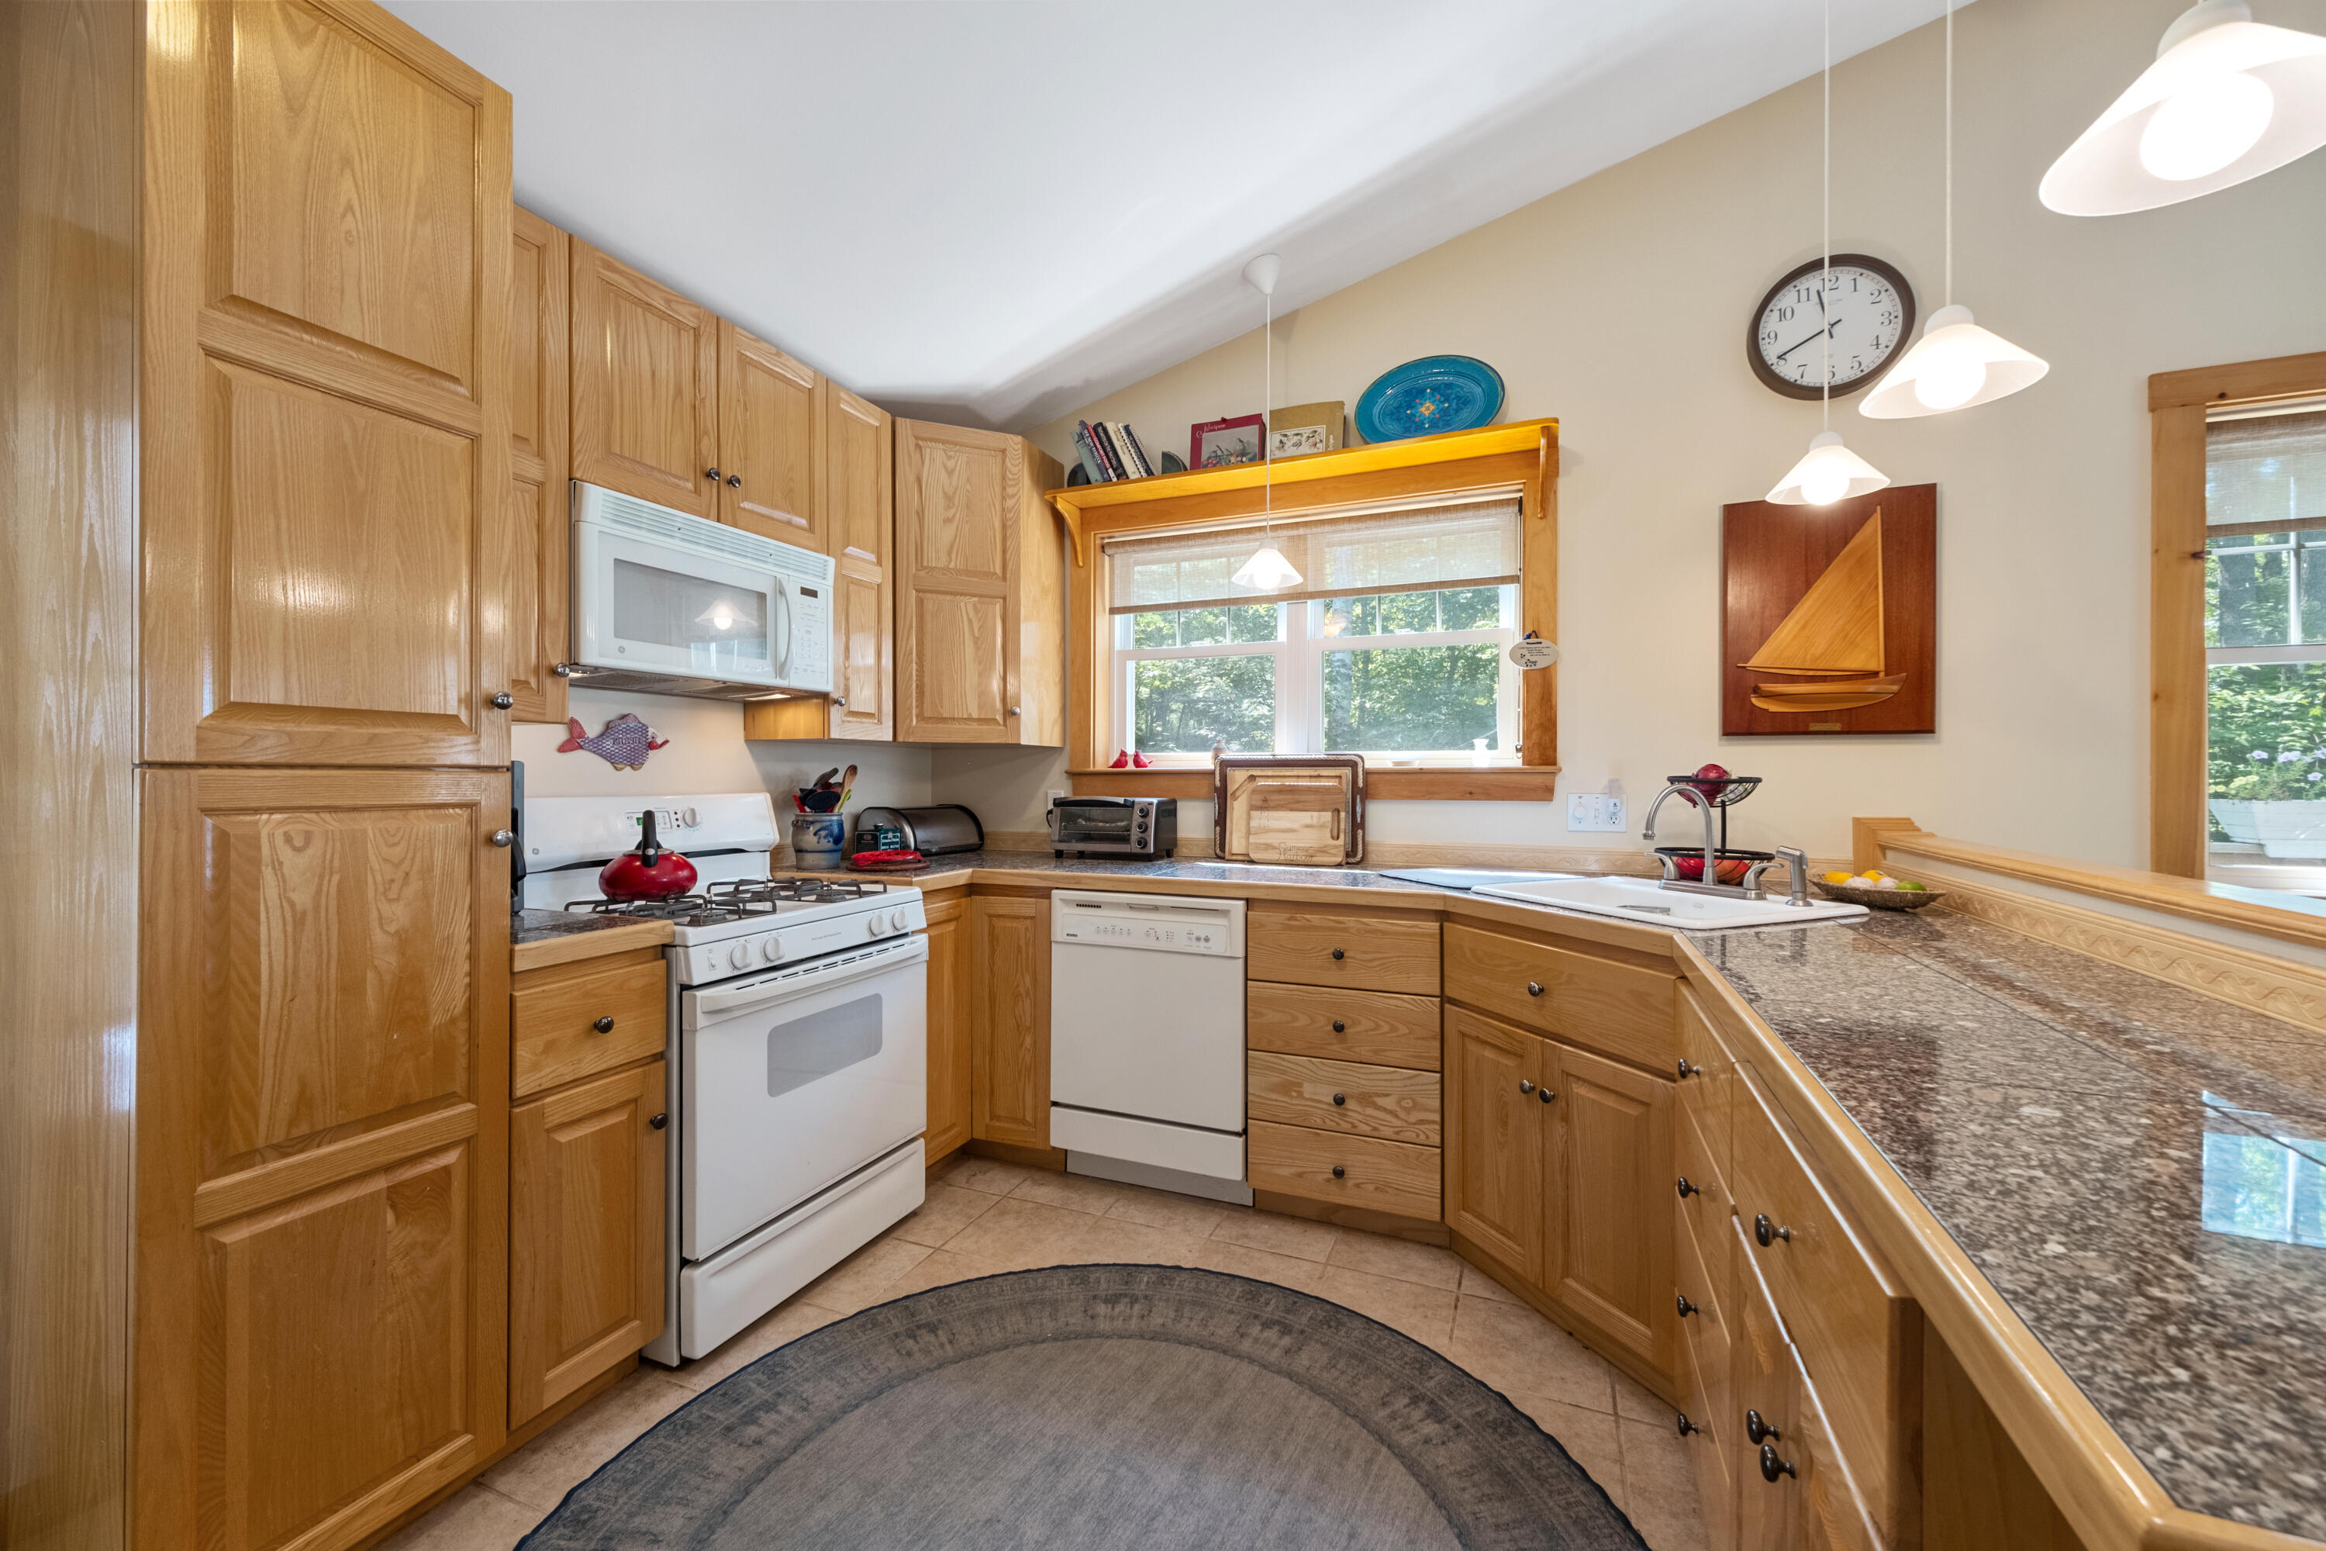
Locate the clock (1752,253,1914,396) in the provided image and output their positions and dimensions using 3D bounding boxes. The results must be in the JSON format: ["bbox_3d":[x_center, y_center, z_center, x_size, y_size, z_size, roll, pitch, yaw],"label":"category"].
[{"bbox_3d":[1.750,-1.176,2.377,0.362,0.362,0.050,0,0,24],"label":"clock"}]

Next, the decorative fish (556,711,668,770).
[{"bbox_3d":[-1.444,-0.092,2.375,0.030,0.157,0.305,0,0,24],"label":"decorative fish"}]

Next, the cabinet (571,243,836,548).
[{"bbox_3d":[-1.284,-0.905,2.376,0.333,0.530,0.758,0,0,24],"label":"cabinet"}]

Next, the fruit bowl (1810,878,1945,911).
[{"bbox_3d":[1.509,0.251,1.909,0.225,0.052,0.205,0,0,38],"label":"fruit bowl"}]

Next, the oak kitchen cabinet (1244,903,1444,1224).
[{"bbox_3d":[0.587,0.737,2.644,0.509,0.789,0.613,0,0,24],"label":"oak kitchen cabinet"}]

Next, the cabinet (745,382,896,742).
[{"bbox_3d":[-1.074,-0.637,2.851,0.333,1.058,0.284,0,0,24],"label":"cabinet"}]

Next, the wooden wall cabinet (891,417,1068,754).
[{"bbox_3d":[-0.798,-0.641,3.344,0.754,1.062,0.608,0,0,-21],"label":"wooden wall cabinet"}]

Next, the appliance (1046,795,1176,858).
[{"bbox_3d":[-0.169,0.189,3.114,0.390,0.205,0.210,0,0,21],"label":"appliance"}]

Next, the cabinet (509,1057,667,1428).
[{"bbox_3d":[-1.341,0.847,1.808,0.613,0.549,0.297,0,0,24],"label":"cabinet"}]

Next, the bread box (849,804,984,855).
[{"bbox_3d":[-0.900,0.204,3.346,0.271,0.177,0.377,0,0,24],"label":"bread box"}]

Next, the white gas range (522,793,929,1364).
[{"bbox_3d":[-1.105,0.632,2.278,0.683,1.161,0.761,0,0,24],"label":"white gas range"}]

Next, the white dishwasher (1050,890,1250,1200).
[{"bbox_3d":[0.065,0.771,2.850,0.605,0.860,0.590,0,0,24],"label":"white dishwasher"}]

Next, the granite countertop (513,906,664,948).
[{"bbox_3d":[-1.331,0.305,1.816,0.660,0.040,0.317,0,0,24],"label":"granite countertop"}]

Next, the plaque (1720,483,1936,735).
[{"bbox_3d":[1.797,-0.435,2.449,0.477,0.652,0.040,0,0,24],"label":"plaque"}]

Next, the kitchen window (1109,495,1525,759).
[{"bbox_3d":[0.441,-0.451,3.061,1.450,0.835,0.110,0,0,24],"label":"kitchen window"}]

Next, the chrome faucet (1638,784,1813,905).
[{"bbox_3d":[1.223,0.151,2.069,0.250,0.255,0.390,0,0,-21],"label":"chrome faucet"}]

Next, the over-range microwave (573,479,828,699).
[{"bbox_3d":[-1.268,-0.428,2.351,0.375,0.401,0.758,0,0,24],"label":"over-range microwave"}]

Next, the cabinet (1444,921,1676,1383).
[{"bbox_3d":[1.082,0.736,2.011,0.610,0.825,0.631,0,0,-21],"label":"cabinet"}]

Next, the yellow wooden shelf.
[{"bbox_3d":[0.385,-0.909,3.010,1.710,0.254,0.141,0,0,24],"label":"yellow wooden shelf"}]

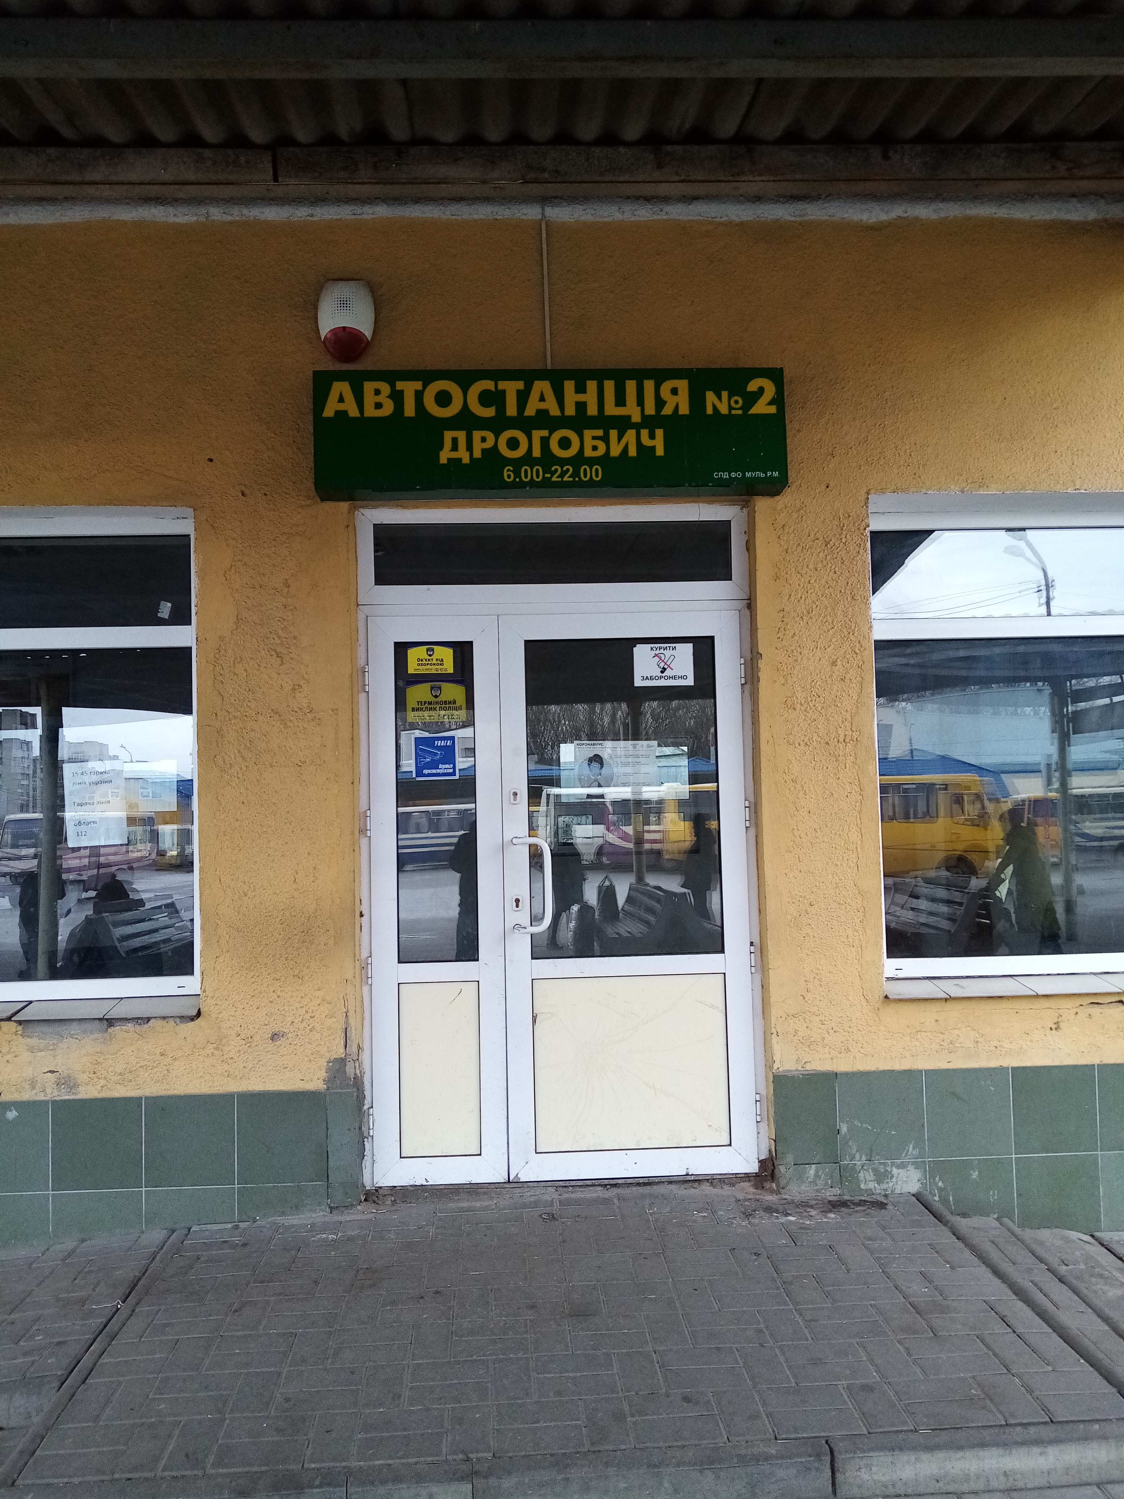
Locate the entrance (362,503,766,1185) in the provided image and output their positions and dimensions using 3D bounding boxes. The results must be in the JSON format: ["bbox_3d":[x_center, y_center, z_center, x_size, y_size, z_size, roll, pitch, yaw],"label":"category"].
[{"bbox_3d":[-0.005,0.315,3.942,1.385,2.340,0.130,-1,-3,-2],"label":"entrance"}]

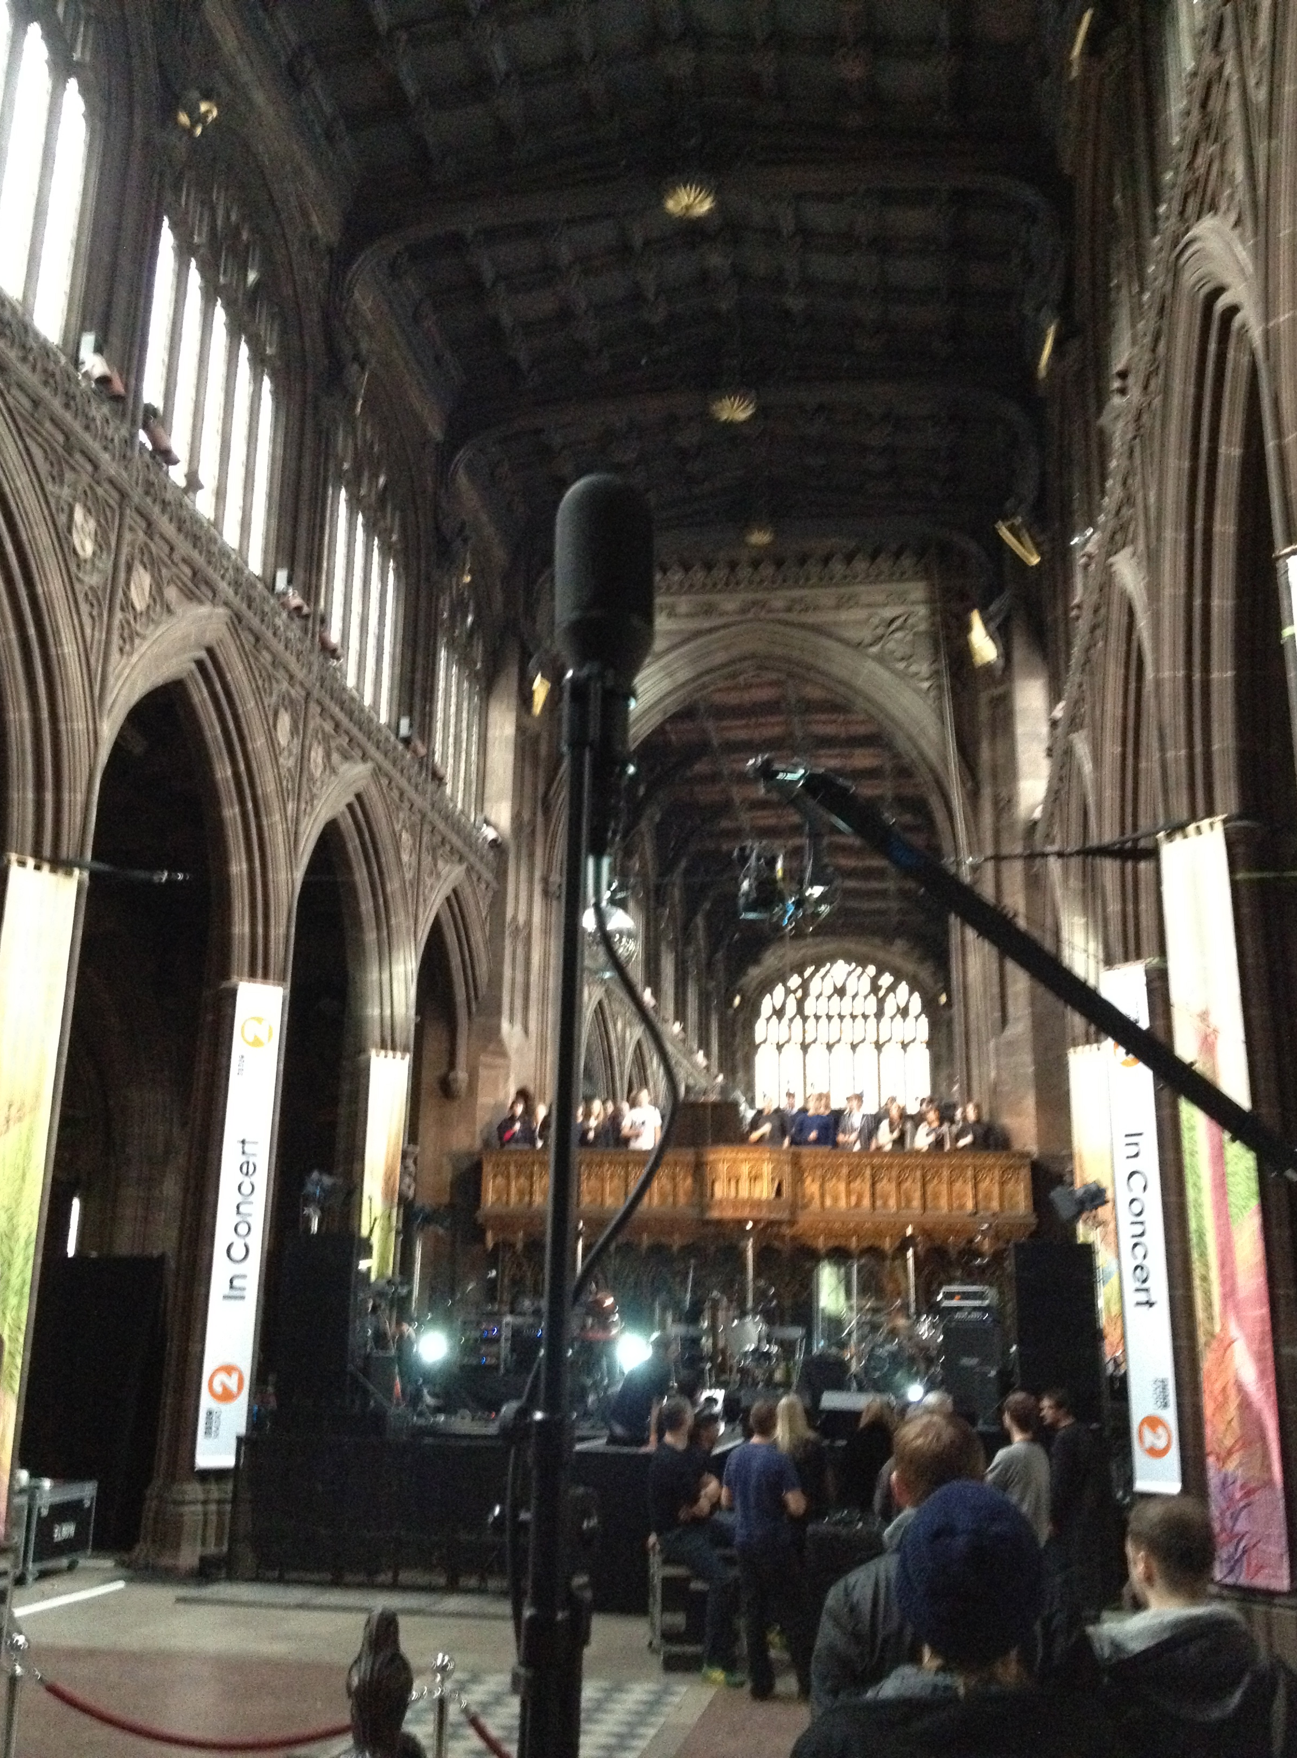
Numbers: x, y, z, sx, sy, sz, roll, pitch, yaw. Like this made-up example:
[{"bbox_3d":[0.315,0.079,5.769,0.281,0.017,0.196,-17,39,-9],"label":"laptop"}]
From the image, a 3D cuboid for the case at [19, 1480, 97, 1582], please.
[{"bbox_3d":[-5.622,5.921,16.229,0.600,0.780,1.200,-1,-15,9],"label":"case"}]

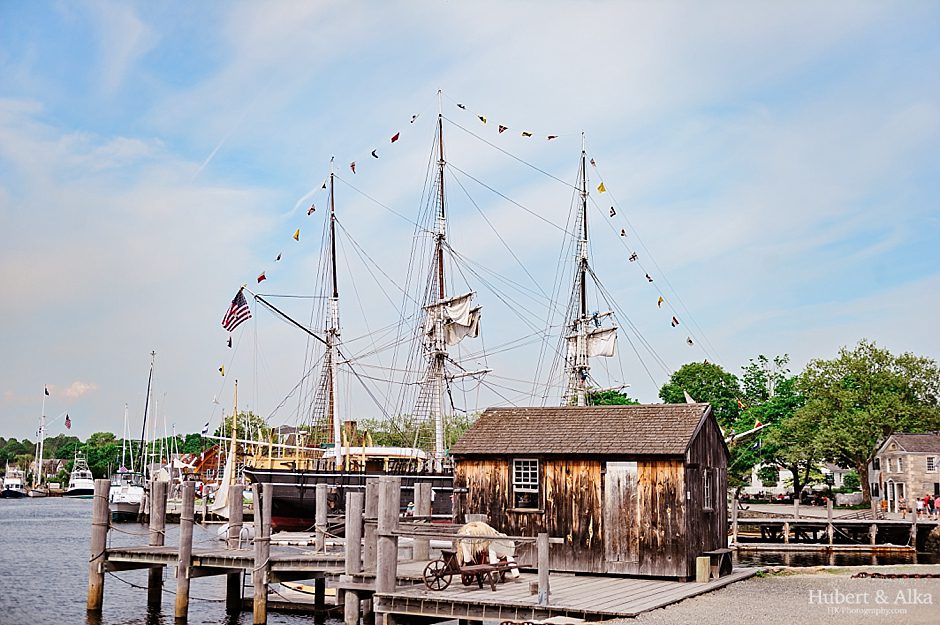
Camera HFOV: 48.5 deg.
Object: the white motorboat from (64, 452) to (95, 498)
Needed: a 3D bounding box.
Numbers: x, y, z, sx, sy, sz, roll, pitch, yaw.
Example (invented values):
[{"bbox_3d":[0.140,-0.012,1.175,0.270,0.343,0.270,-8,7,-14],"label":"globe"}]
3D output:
[{"bbox_3d":[-62.026,26.545,169.823,4.200,7.200,11.500,7,-11,-33],"label":"white motorboat"}]

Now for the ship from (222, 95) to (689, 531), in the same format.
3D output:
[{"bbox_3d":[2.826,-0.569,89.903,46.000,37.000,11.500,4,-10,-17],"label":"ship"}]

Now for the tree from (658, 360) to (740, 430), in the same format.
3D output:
[{"bbox_3d":[26.621,13.594,121.458,10.500,16.100,10.500,1,-9,0],"label":"tree"}]

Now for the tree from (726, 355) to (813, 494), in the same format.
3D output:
[{"bbox_3d":[32.340,12.363,112.551,10.000,15.800,10.000,1,-9,0],"label":"tree"}]

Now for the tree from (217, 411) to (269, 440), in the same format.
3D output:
[{"bbox_3d":[-32.456,19.624,148.725,8.500,11.300,8.500,1,-9,0],"label":"tree"}]

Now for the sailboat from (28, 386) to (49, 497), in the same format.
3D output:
[{"bbox_3d":[-70.008,21.034,170.716,2.800,17.900,8.500,3,-10,-16],"label":"sailboat"}]

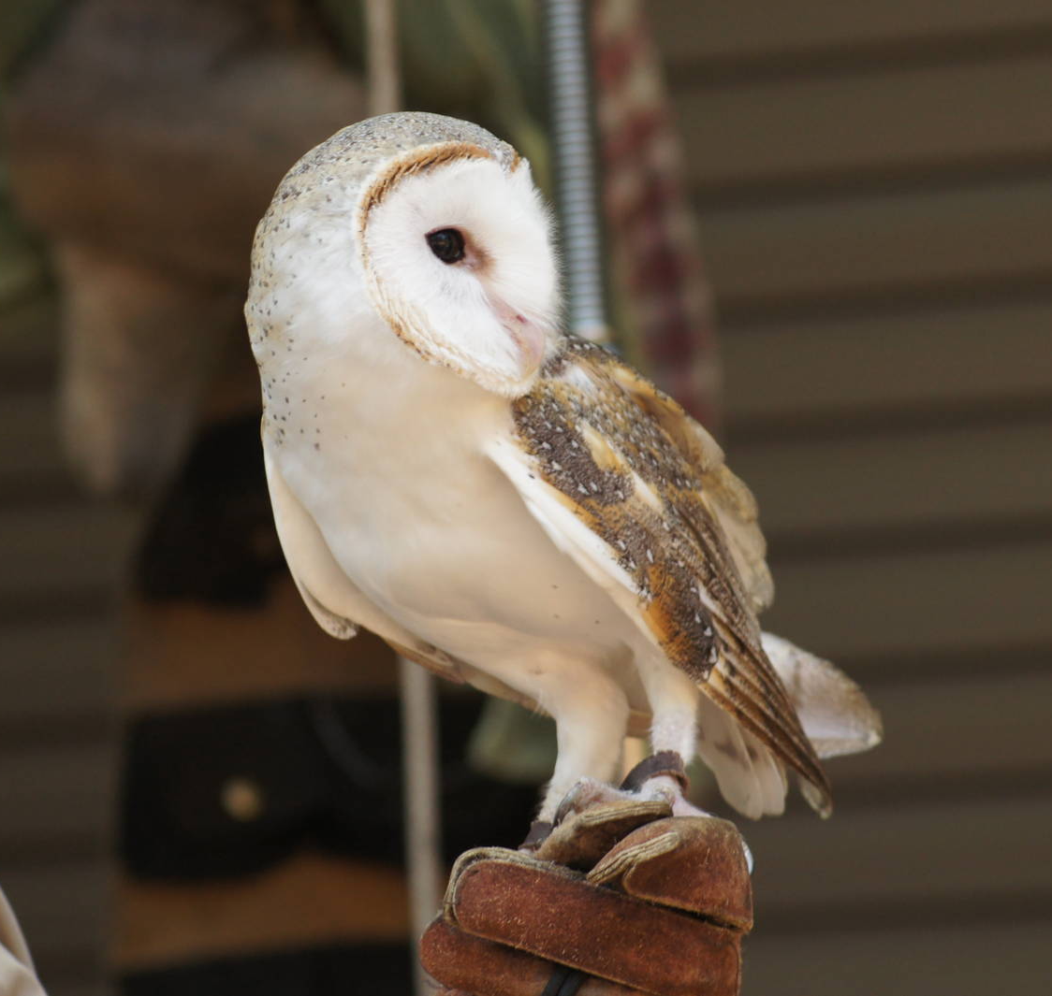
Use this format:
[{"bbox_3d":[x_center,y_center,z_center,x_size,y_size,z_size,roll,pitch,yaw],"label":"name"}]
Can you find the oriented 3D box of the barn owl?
[{"bbox_3d":[0.015,-0.010,3.420,0.155,0.263,0.235,-5,-2,42],"label":"barn owl"}]

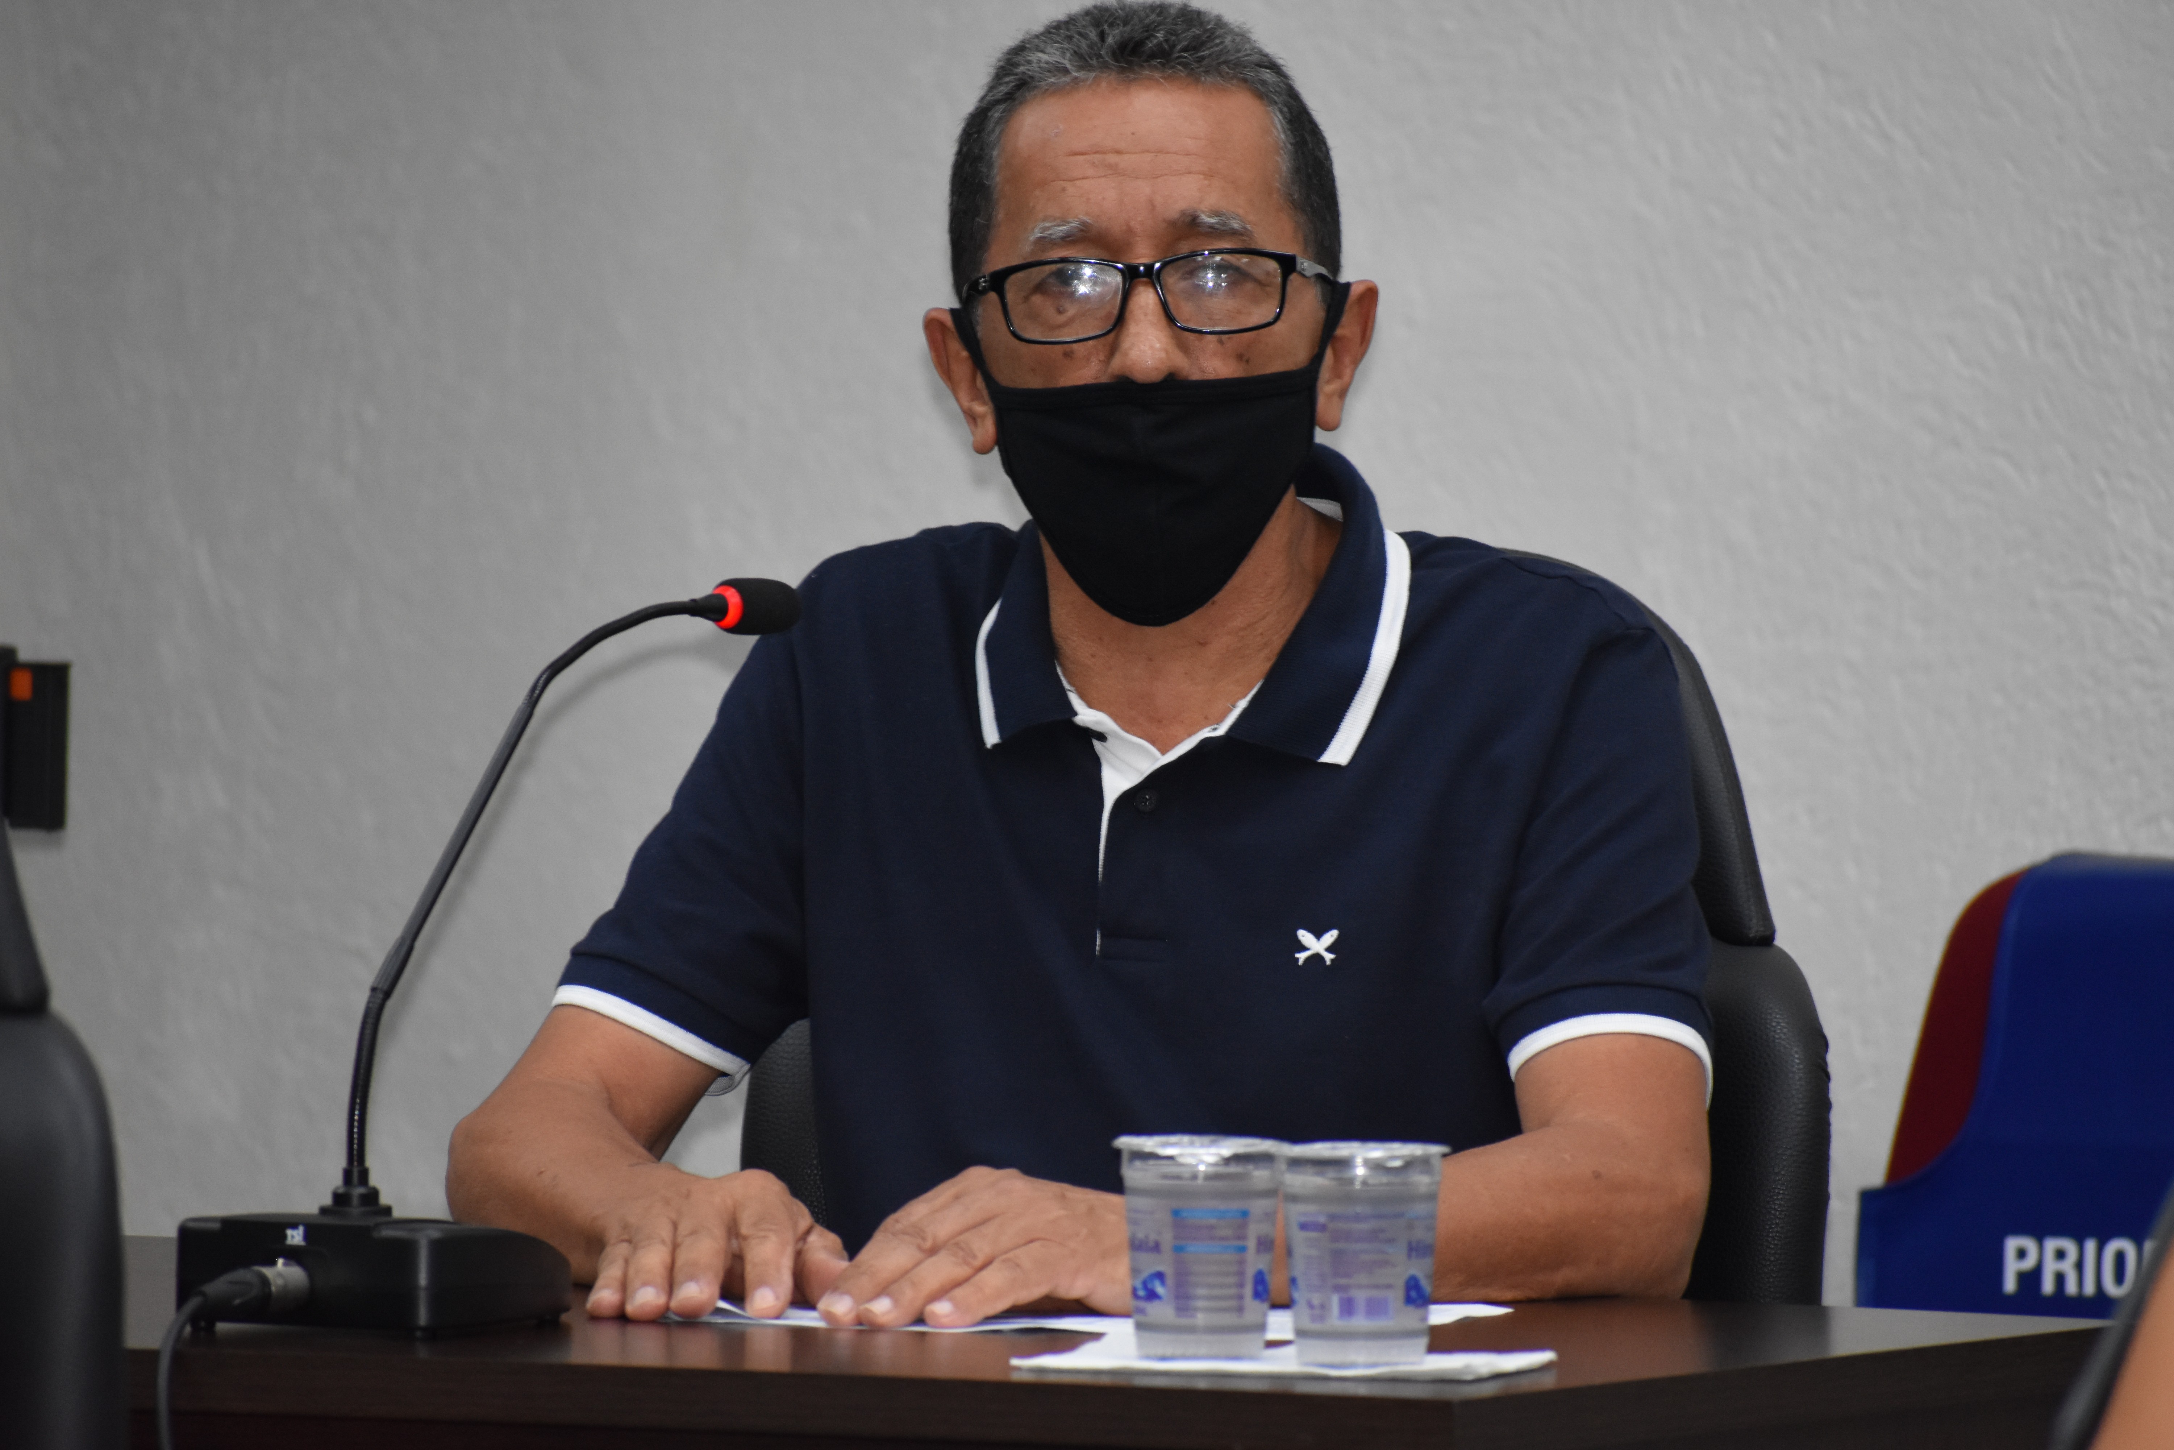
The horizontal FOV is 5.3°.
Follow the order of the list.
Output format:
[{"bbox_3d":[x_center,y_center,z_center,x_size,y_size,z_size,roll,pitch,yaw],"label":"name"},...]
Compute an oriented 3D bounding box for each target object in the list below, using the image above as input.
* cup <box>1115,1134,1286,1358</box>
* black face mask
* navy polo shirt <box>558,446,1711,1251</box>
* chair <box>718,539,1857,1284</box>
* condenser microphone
[{"bbox_3d":[0.047,0.214,9.639,0.069,0.088,0.069,0,3,0],"label":"cup"},{"bbox_3d":[0.028,-0.115,10.090,0.168,0.145,0.130,-3,-2,2],"label":"black face mask"},{"bbox_3d":[0.020,0.179,10.194,0.465,0.600,0.330,0,3,9],"label":"navy polo shirt"},{"bbox_3d":[0.019,0.456,10.165,0.620,1.056,0.640,1,3,16],"label":"chair"},{"bbox_3d":[-0.225,0.095,9.923,0.115,0.300,0.410,1,3,28],"label":"condenser microphone"}]

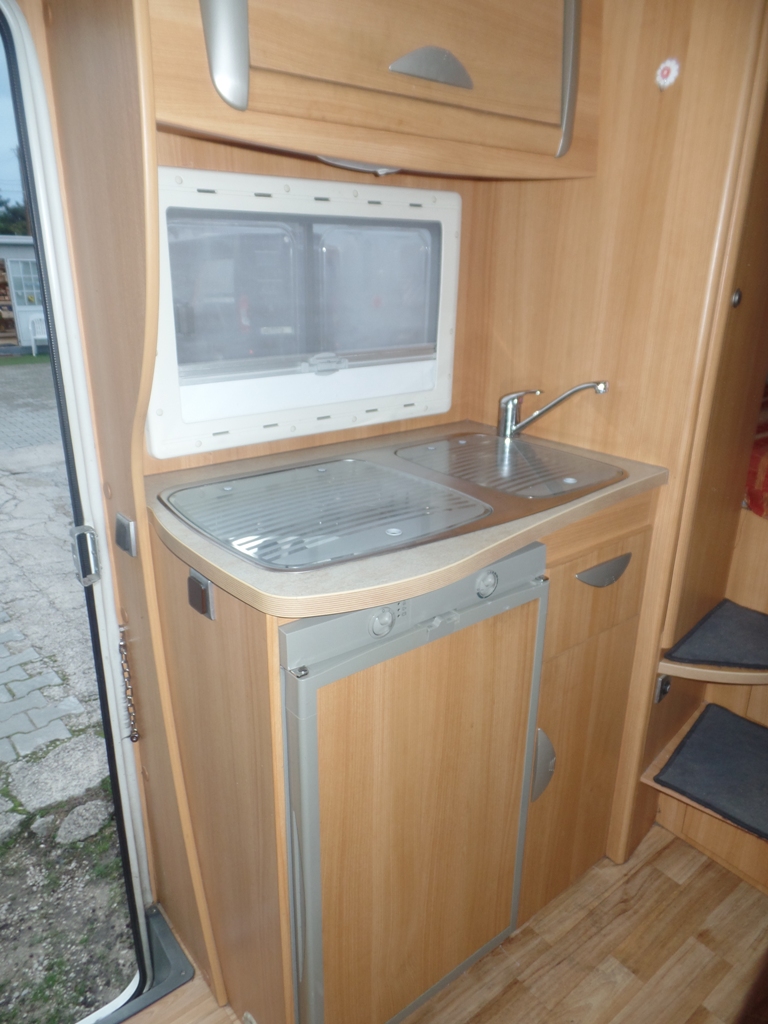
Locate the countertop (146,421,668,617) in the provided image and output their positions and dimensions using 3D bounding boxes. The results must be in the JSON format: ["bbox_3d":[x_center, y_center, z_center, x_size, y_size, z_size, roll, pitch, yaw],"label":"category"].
[{"bbox_3d":[0.052,-0.040,1.161,0.853,0.028,0.604,-14,24,-35],"label":"countertop"}]

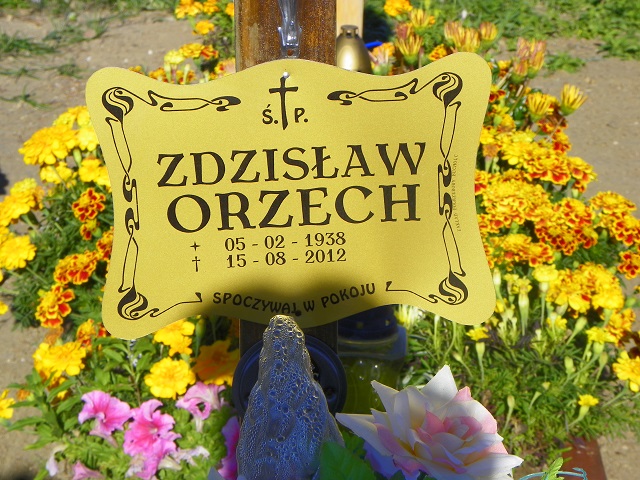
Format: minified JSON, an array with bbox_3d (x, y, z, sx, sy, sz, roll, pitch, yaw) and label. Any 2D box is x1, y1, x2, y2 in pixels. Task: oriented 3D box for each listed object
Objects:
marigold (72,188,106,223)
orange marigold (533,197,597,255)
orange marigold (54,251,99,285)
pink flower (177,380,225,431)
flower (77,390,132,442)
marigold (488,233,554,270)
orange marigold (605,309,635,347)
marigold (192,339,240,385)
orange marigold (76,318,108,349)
[{"bbox_3d":[-0.209,-0.031,2.420,0.031,0.021,0.028,0,25,0],"label":"marigold"},{"bbox_3d":[0.226,-0.011,2.450,0.055,0.034,0.048,0,25,0],"label":"orange marigold"},{"bbox_3d":[-0.218,0.025,2.380,0.038,0.020,0.032,0,25,0],"label":"orange marigold"},{"bbox_3d":[-0.098,0.138,2.200,0.041,0.031,0.035,0,25,0],"label":"pink flower"},{"bbox_3d":[-0.176,0.144,2.180,0.043,0.034,0.031,9,26,18],"label":"flower"},{"bbox_3d":[0.182,0.010,2.400,0.058,0.020,0.040,0,25,0],"label":"marigold"},{"bbox_3d":[0.269,0.078,2.380,0.026,0.024,0.026,0,25,0],"label":"orange marigold"},{"bbox_3d":[-0.089,0.105,2.300,0.042,0.025,0.040,0,25,0],"label":"marigold"},{"bbox_3d":[-0.198,0.082,2.320,0.029,0.019,0.026,0,25,0],"label":"orange marigold"}]

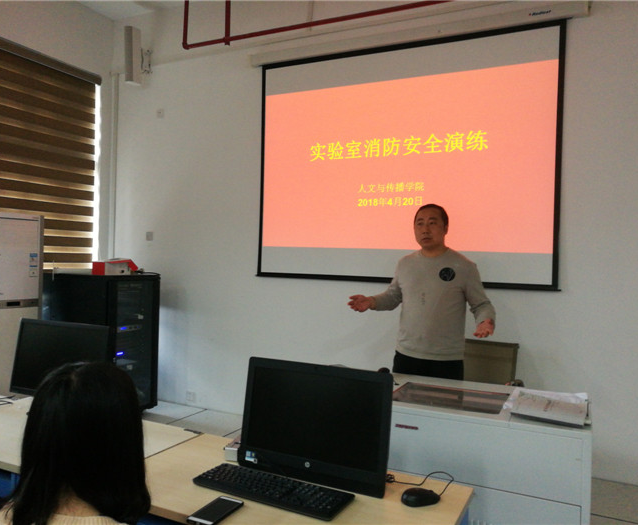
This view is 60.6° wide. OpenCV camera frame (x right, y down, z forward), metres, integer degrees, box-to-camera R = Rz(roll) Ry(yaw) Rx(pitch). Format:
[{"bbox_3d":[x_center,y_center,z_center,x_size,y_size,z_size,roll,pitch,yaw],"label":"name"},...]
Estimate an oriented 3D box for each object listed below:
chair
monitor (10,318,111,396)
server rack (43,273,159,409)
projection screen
[{"bbox_3d":[0.815,0.947,3.040,0.560,0.970,0.600,2,1,27],"label":"chair"},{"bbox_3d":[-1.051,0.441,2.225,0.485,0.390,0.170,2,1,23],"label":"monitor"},{"bbox_3d":[-1.993,0.727,4.966,0.850,1.220,0.600,2,1,27],"label":"server rack"},{"bbox_3d":[0.560,-0.749,4.171,2.390,1.800,0.050,2,1,27],"label":"projection screen"}]

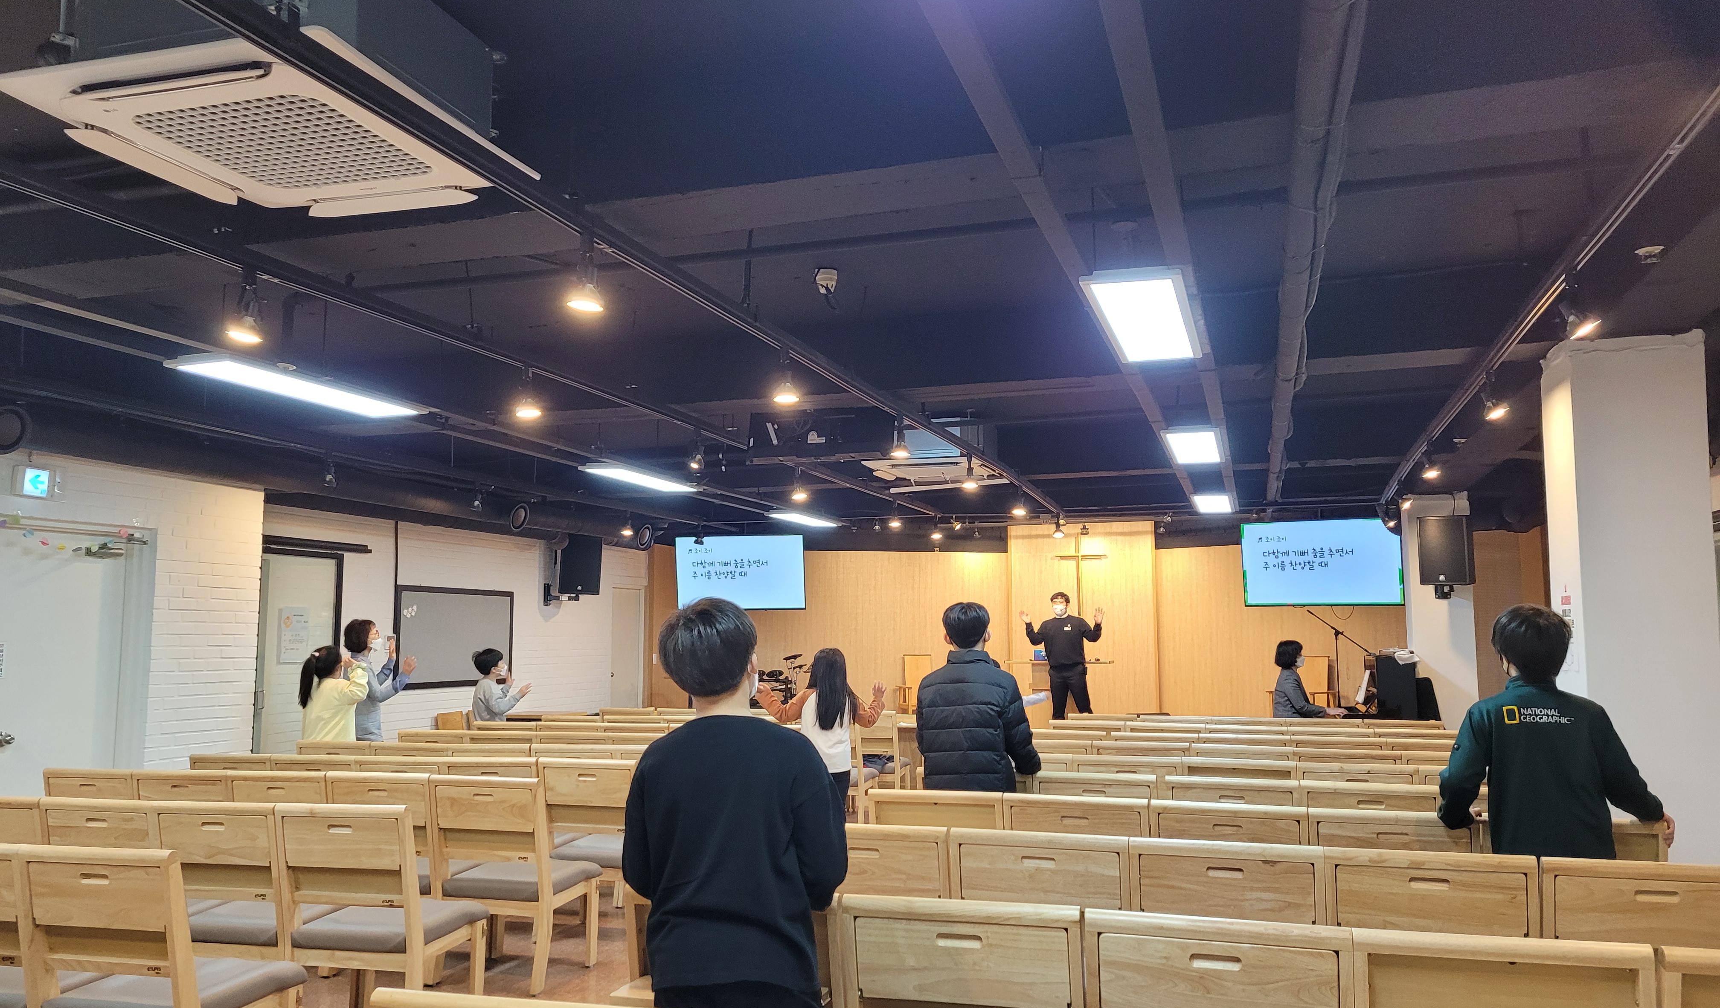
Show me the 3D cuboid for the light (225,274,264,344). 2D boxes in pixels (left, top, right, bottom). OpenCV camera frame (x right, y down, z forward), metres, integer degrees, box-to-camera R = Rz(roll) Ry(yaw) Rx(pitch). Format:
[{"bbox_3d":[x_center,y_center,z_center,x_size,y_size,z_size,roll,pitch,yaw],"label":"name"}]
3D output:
[{"bbox_3d":[-1.921,-0.613,4.032,0.110,0.210,0.110,-5,-8,43],"label":"light"}]

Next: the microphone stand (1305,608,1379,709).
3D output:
[{"bbox_3d":[4.635,1.798,12.477,0.750,1.550,0.600,-2,-6,17],"label":"microphone stand"}]

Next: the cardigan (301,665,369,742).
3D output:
[{"bbox_3d":[-3.140,1.221,7.700,0.350,0.560,0.280,-4,-7,37],"label":"cardigan"}]

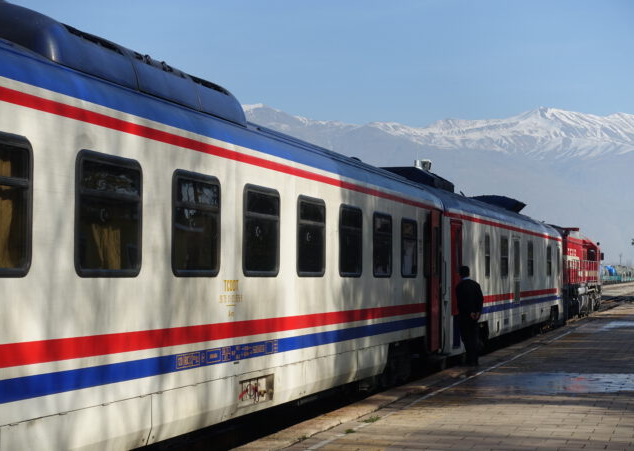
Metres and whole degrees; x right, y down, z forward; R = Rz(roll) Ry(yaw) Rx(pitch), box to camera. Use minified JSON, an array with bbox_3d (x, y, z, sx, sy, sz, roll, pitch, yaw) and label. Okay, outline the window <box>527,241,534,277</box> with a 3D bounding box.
[{"bbox_3d":[6.137,0.961,37.811,0.080,1.010,1.270,-1,-2,16],"label":"window"}]

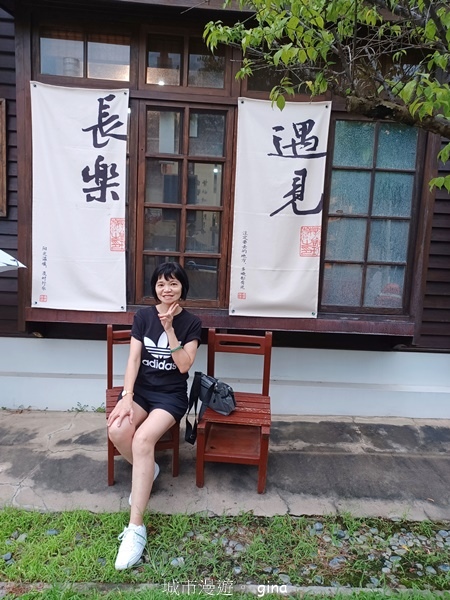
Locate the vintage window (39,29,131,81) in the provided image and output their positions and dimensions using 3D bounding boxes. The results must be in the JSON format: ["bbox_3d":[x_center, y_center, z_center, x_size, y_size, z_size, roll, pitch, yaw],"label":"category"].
[{"bbox_3d":[-1.108,-1.938,3.427,0.699,0.323,0.060,2,6,-2],"label":"vintage window"}]

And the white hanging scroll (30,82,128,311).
[{"bbox_3d":[-1.172,-0.800,3.476,0.748,1.752,0.030,2,6,-2],"label":"white hanging scroll"}]

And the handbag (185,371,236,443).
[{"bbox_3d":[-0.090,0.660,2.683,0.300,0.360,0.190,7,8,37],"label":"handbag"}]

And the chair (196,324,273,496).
[{"bbox_3d":[0.074,0.663,2.730,0.407,0.875,0.460,3,9,5],"label":"chair"}]

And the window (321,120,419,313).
[{"bbox_3d":[1.204,-0.679,3.643,0.690,1.547,0.060,2,6,-2],"label":"window"}]

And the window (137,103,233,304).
[{"bbox_3d":[-0.340,-0.771,3.579,0.730,1.592,0.060,2,6,-2],"label":"window"}]

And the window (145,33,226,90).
[{"bbox_3d":[-0.314,-1.900,3.459,0.635,0.378,0.060,2,6,-2],"label":"window"}]

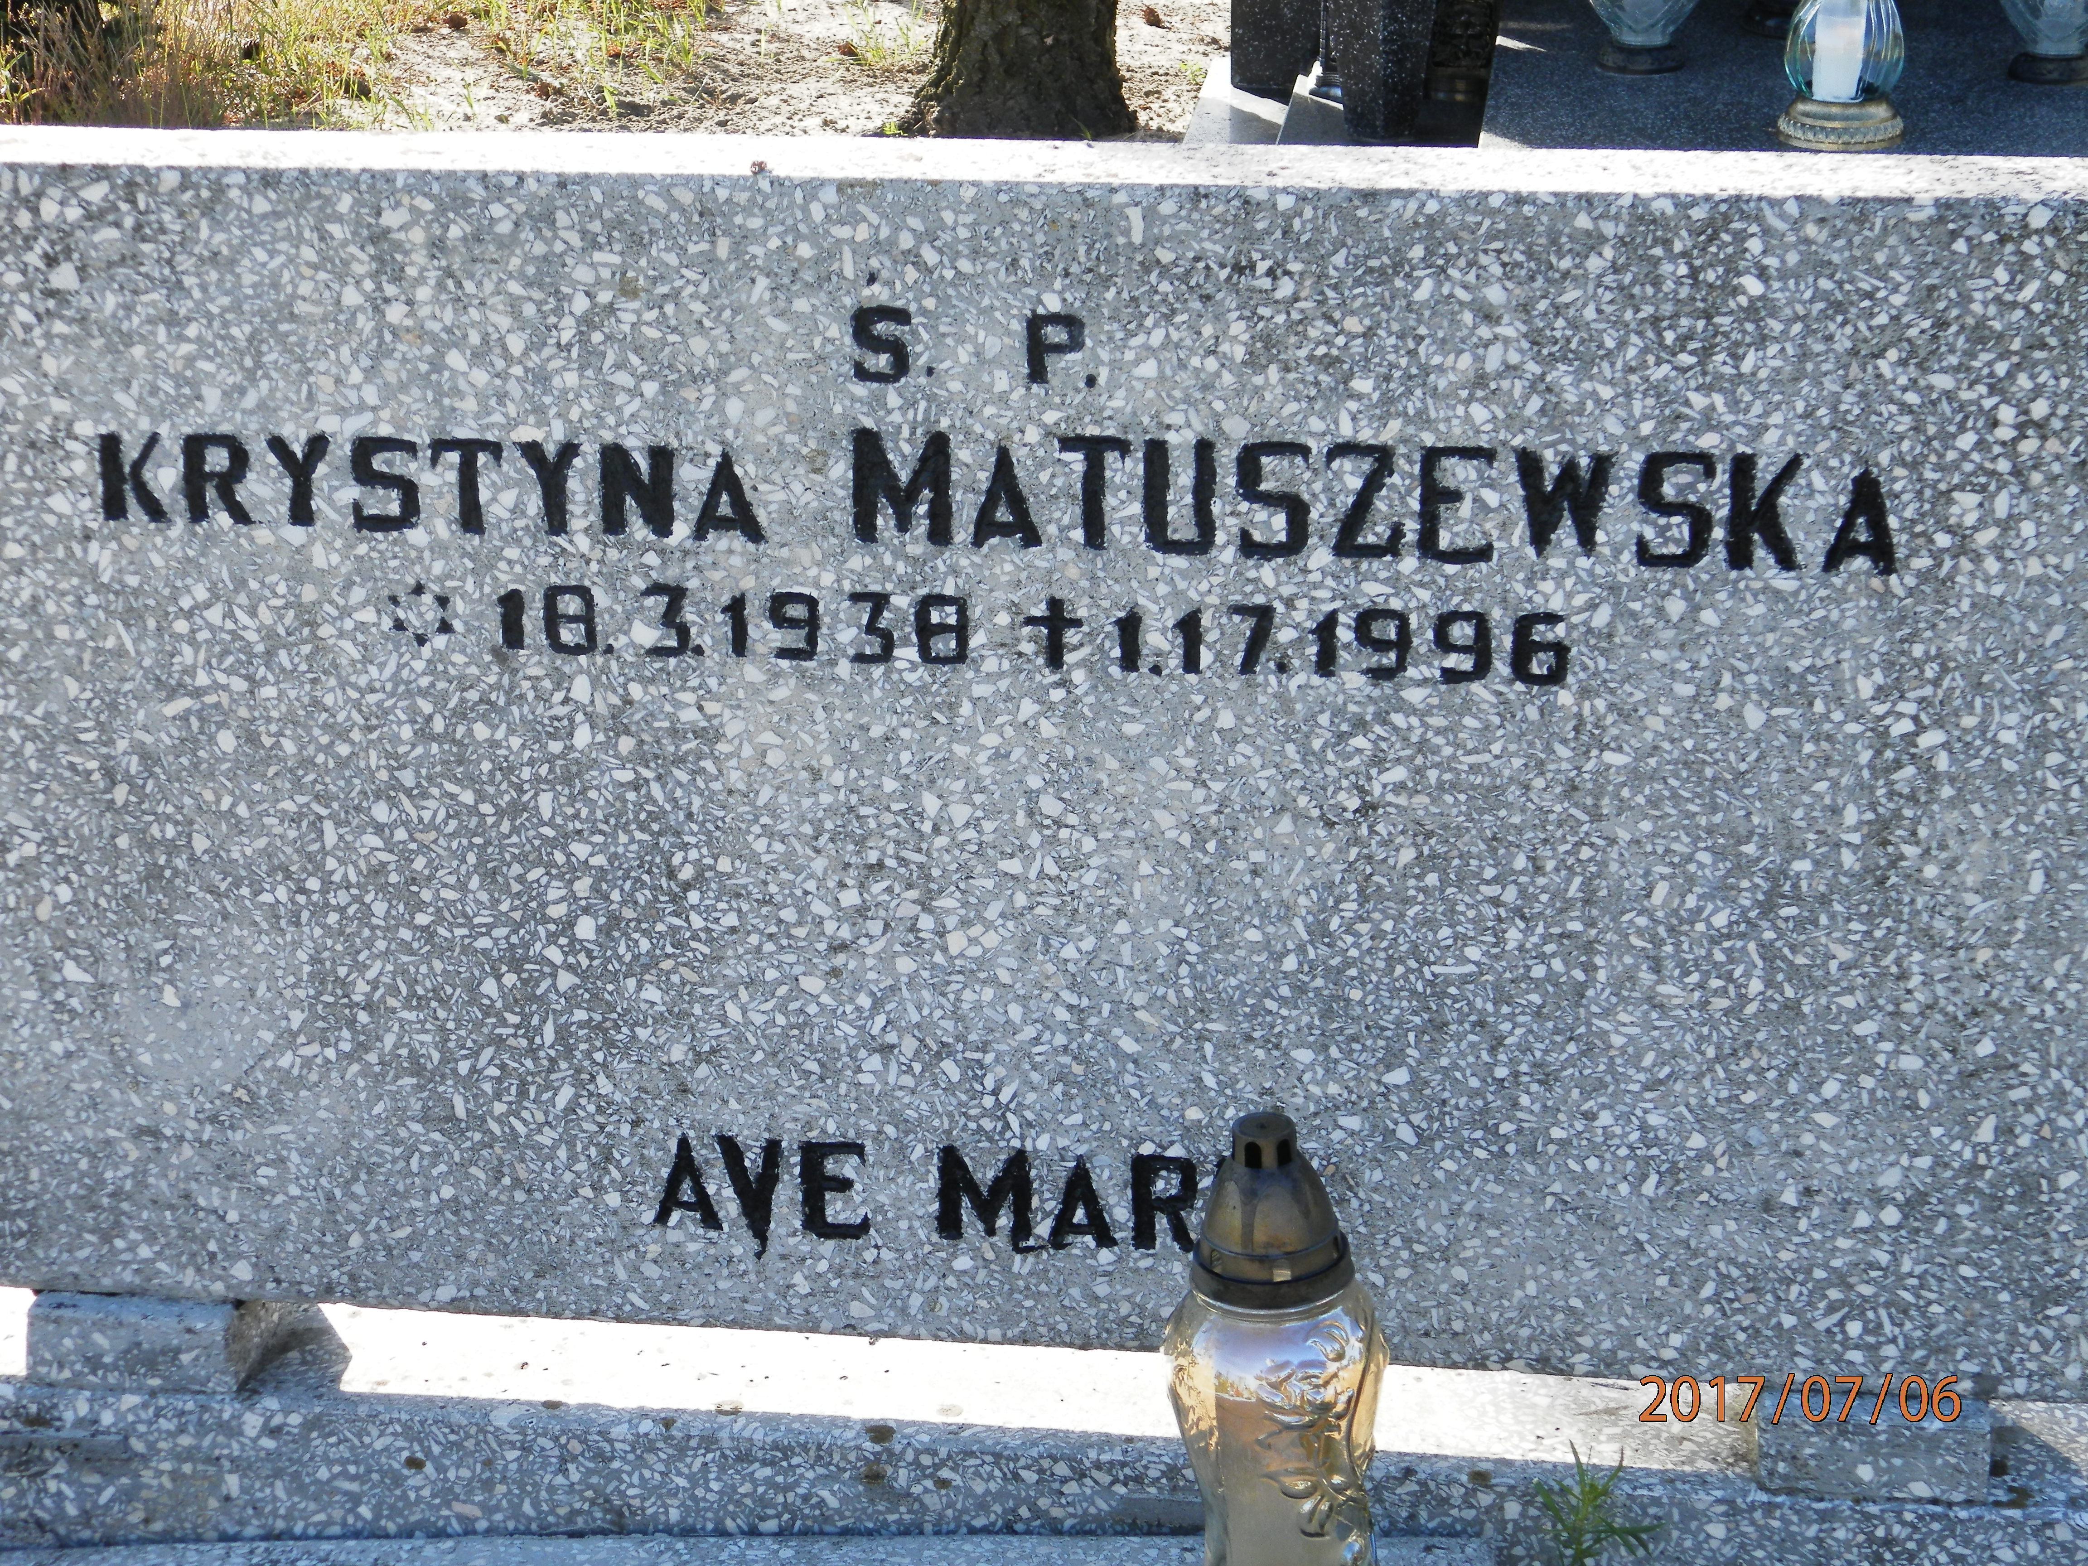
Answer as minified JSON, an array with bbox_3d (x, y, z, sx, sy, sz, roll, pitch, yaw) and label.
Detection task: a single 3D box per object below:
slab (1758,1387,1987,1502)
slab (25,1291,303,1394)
[{"bbox_3d":[0.373,0.277,1.851,0.099,0.041,0.097,2,25,7],"label":"slab"},{"bbox_3d":[-0.422,0.245,1.959,0.101,0.041,0.097,2,25,7],"label":"slab"}]

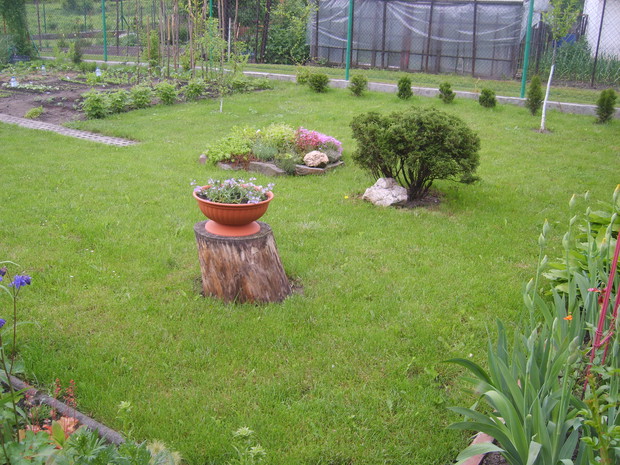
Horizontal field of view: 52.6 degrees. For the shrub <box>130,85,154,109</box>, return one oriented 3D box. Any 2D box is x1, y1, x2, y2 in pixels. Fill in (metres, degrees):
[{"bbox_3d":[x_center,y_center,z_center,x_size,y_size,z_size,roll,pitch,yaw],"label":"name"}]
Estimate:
[{"bbox_3d":[-2.504,-2.040,9.360,0.355,0.330,0.350,-3,20,-14],"label":"shrub"}]

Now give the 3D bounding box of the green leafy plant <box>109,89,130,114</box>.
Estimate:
[{"bbox_3d":[-2.340,-1.609,7.700,0.280,0.300,0.280,2,18,0],"label":"green leafy plant"}]

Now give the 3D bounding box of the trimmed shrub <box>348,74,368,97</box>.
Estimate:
[{"bbox_3d":[0.888,-2.649,11.350,0.330,0.350,0.330,3,19,4],"label":"trimmed shrub"}]

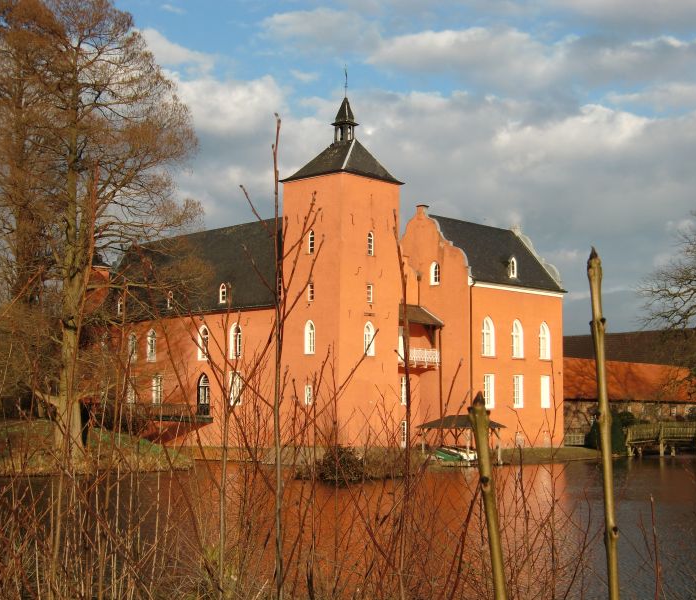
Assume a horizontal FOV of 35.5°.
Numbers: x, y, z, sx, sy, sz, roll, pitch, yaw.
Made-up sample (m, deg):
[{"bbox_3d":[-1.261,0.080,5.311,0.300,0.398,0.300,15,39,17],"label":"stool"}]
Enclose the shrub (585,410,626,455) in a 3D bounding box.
[{"bbox_3d":[20.959,10.721,88.884,3.039,3.513,2.941,0,-5,0],"label":"shrub"}]

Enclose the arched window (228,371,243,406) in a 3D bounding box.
[{"bbox_3d":[-8.443,6.687,82.072,1.402,2.635,0.270,-5,-7,44],"label":"arched window"}]

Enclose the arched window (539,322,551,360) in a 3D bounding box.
[{"bbox_3d":[15.318,3.199,84.691,0.270,2.967,1.422,-5,-7,44],"label":"arched window"}]

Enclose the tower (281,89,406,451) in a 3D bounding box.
[{"bbox_3d":[-0.409,-2.229,78.466,6.496,25.190,6.496,-5,-7,44],"label":"tower"}]

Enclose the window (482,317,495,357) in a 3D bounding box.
[{"bbox_3d":[10.295,2.677,79.620,0.270,2.936,1.370,-5,-7,44],"label":"window"}]

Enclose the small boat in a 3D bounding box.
[{"bbox_3d":[7.280,10.561,74.250,1.350,0.750,3.600,4,-6,-35],"label":"small boat"}]

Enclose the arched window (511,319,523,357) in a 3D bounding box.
[{"bbox_3d":[12.774,2.950,82.121,0.270,2.952,1.458,-5,-7,44],"label":"arched window"}]

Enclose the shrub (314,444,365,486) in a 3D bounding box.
[{"bbox_3d":[-0.464,8.993,60.908,2.688,2.072,2.419,0,-5,0],"label":"shrub"}]

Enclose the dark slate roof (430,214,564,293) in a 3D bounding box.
[{"bbox_3d":[10.454,-3.497,89.470,11.600,5.800,9.800,6,-8,-43],"label":"dark slate roof"}]

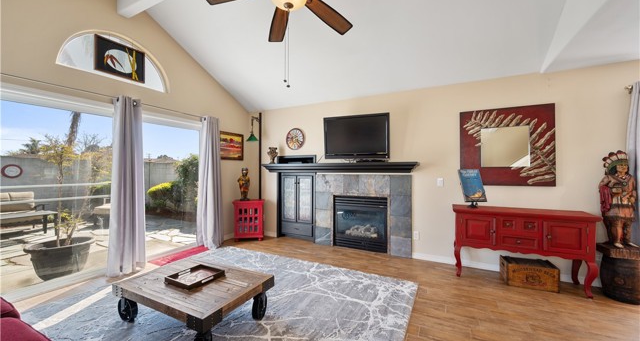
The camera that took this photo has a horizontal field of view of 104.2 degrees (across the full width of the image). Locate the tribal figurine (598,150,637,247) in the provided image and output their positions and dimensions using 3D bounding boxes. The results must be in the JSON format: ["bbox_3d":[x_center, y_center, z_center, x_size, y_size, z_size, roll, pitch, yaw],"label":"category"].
[{"bbox_3d":[3.022,0.278,2.523,0.220,0.960,0.200,0,0,27],"label":"tribal figurine"}]

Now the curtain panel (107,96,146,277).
[{"bbox_3d":[-2.334,0.177,3.021,0.160,2.120,0.380,0,0,27],"label":"curtain panel"}]

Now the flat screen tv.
[{"bbox_3d":[0.542,-0.467,3.811,1.040,0.730,0.200,0,0,27],"label":"flat screen tv"}]

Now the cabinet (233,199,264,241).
[{"bbox_3d":[-1.288,0.916,4.590,0.540,0.700,0.340,0,0,-9],"label":"cabinet"}]

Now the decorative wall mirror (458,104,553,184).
[{"bbox_3d":[2.307,-0.293,3.103,0.970,0.965,0.045,0,0,27],"label":"decorative wall mirror"}]

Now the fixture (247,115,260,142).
[{"bbox_3d":[-1.255,-0.796,4.720,0.270,0.500,0.220,0,0,-40],"label":"fixture"}]

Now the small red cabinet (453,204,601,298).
[{"bbox_3d":[2.258,0.863,2.869,1.280,0.810,0.420,0,0,27],"label":"small red cabinet"}]

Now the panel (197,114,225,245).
[{"bbox_3d":[-1.775,0.192,4.054,0.190,2.120,0.400,0,0,27],"label":"panel"}]

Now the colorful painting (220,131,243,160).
[{"bbox_3d":[-1.624,-0.435,4.581,0.035,0.500,0.640,0,0,27],"label":"colorful painting"}]

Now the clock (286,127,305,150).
[{"bbox_3d":[-0.446,-0.567,4.505,0.385,0.390,0.045,0,0,27],"label":"clock"}]

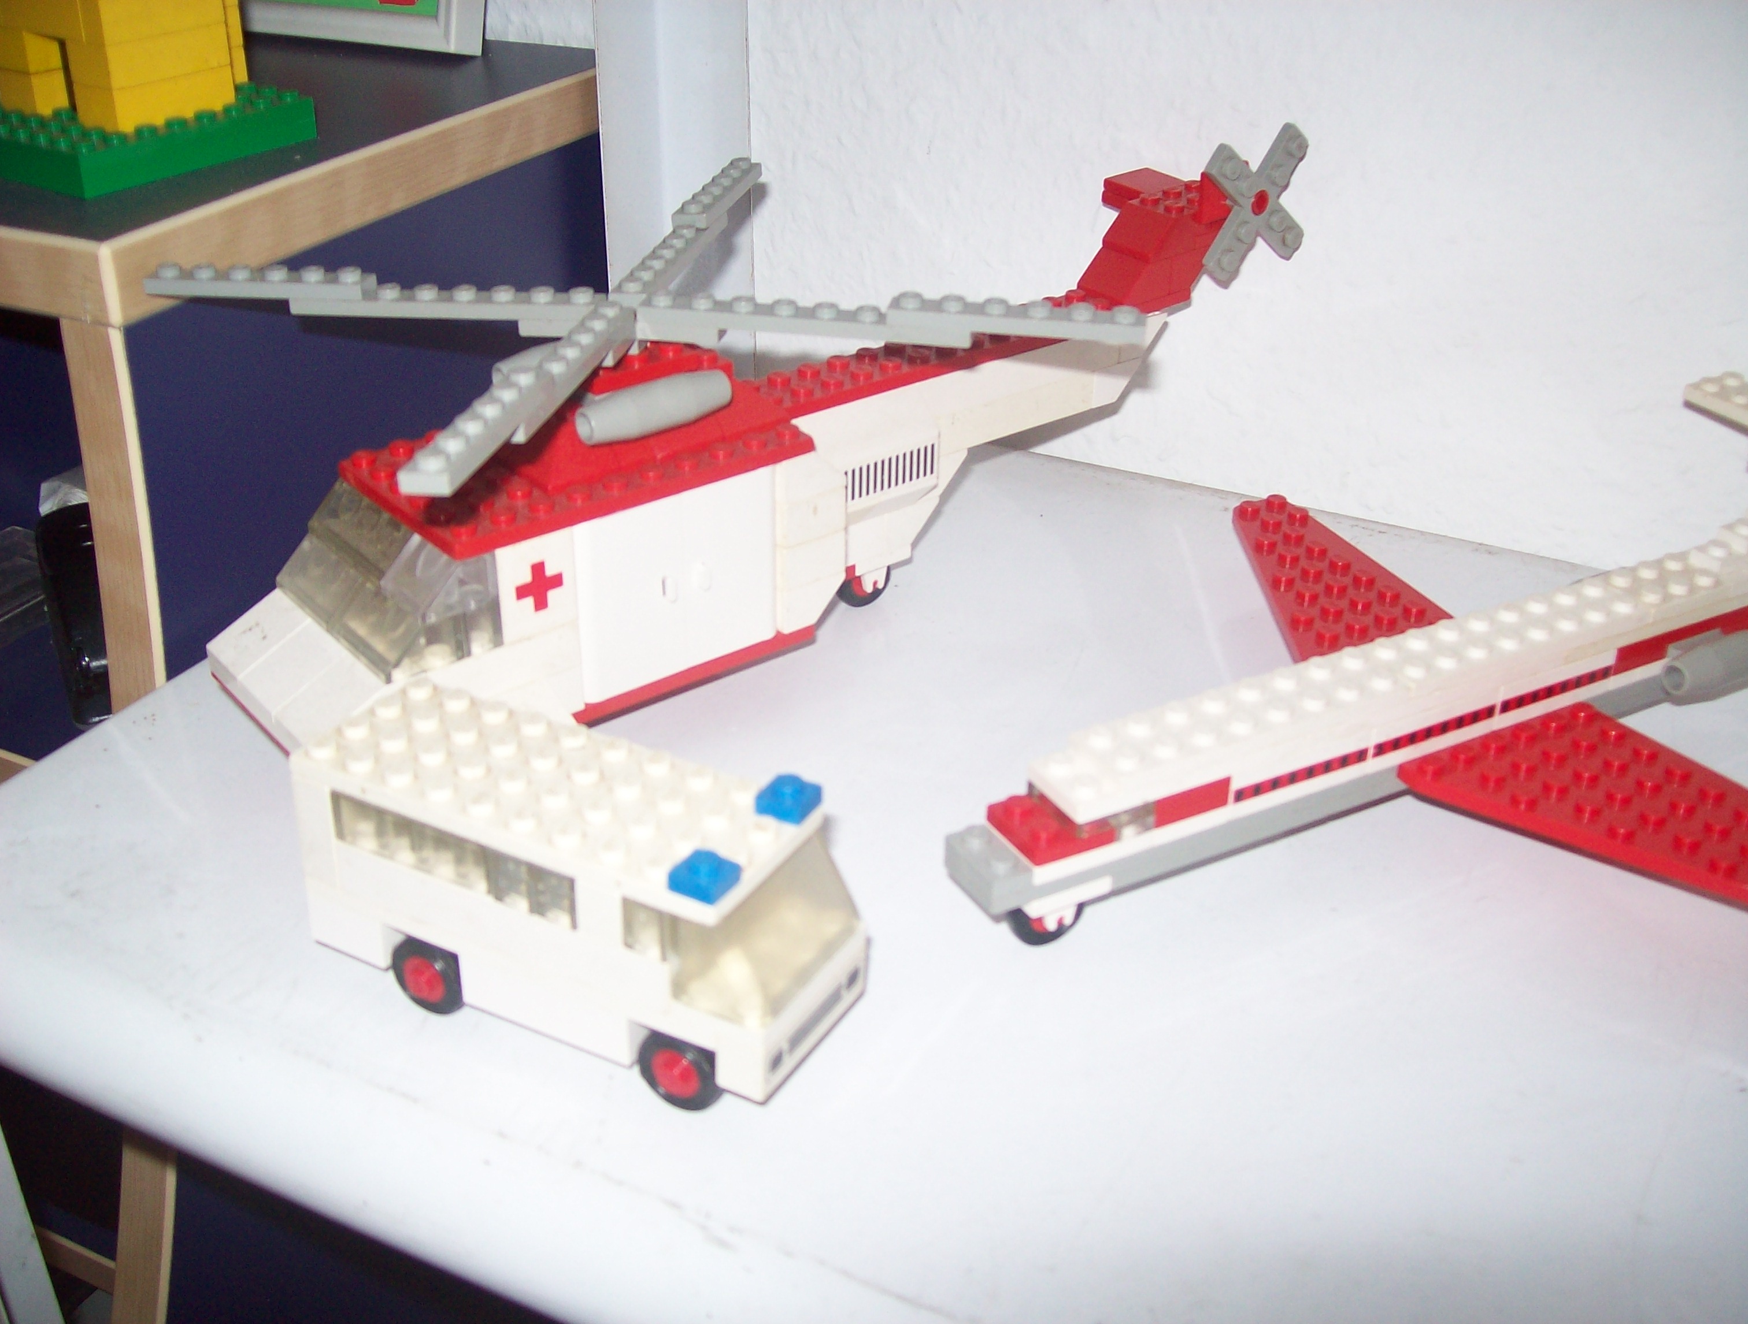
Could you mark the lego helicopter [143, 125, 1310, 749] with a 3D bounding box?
[{"bbox_3d":[-0.007,-0.053,0.398,0.269,0.098,0.162,-21,36,-34],"label":"lego helicopter"}]

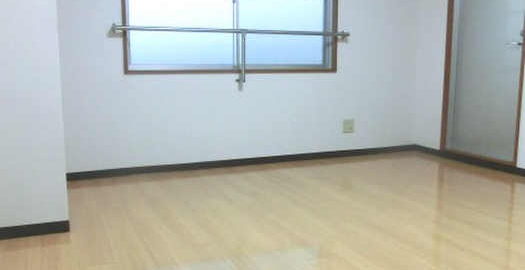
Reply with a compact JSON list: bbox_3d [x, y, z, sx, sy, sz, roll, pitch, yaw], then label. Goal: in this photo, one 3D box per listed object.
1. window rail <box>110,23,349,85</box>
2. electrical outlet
[{"bbox_3d":[-0.152,-0.611,3.747,1.897,0.427,0.112,-3,9,-23],"label":"window rail"},{"bbox_3d":[0.763,-0.081,4.279,0.119,0.123,0.012,-3,9,-23],"label":"electrical outlet"}]

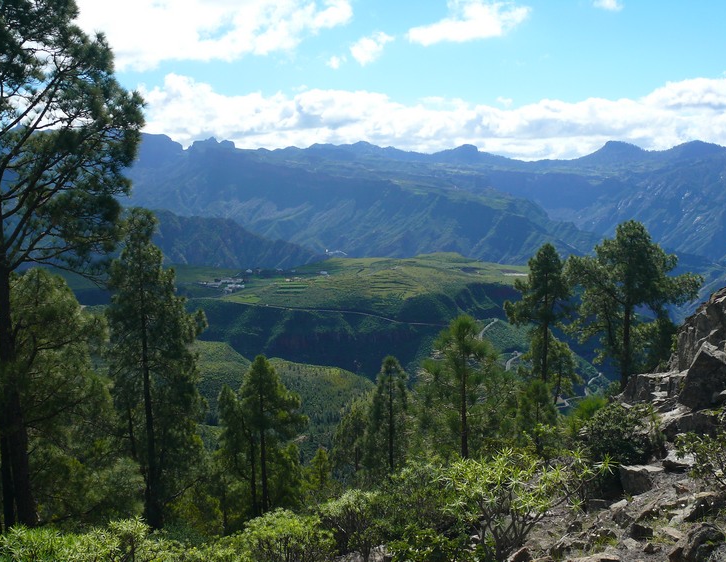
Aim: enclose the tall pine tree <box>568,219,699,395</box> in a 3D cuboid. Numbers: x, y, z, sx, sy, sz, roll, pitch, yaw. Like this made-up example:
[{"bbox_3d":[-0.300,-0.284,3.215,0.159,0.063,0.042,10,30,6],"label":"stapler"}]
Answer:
[{"bbox_3d":[14.600,1.370,40.440,7.090,9.170,6.380,0,7,0],"label":"tall pine tree"}]

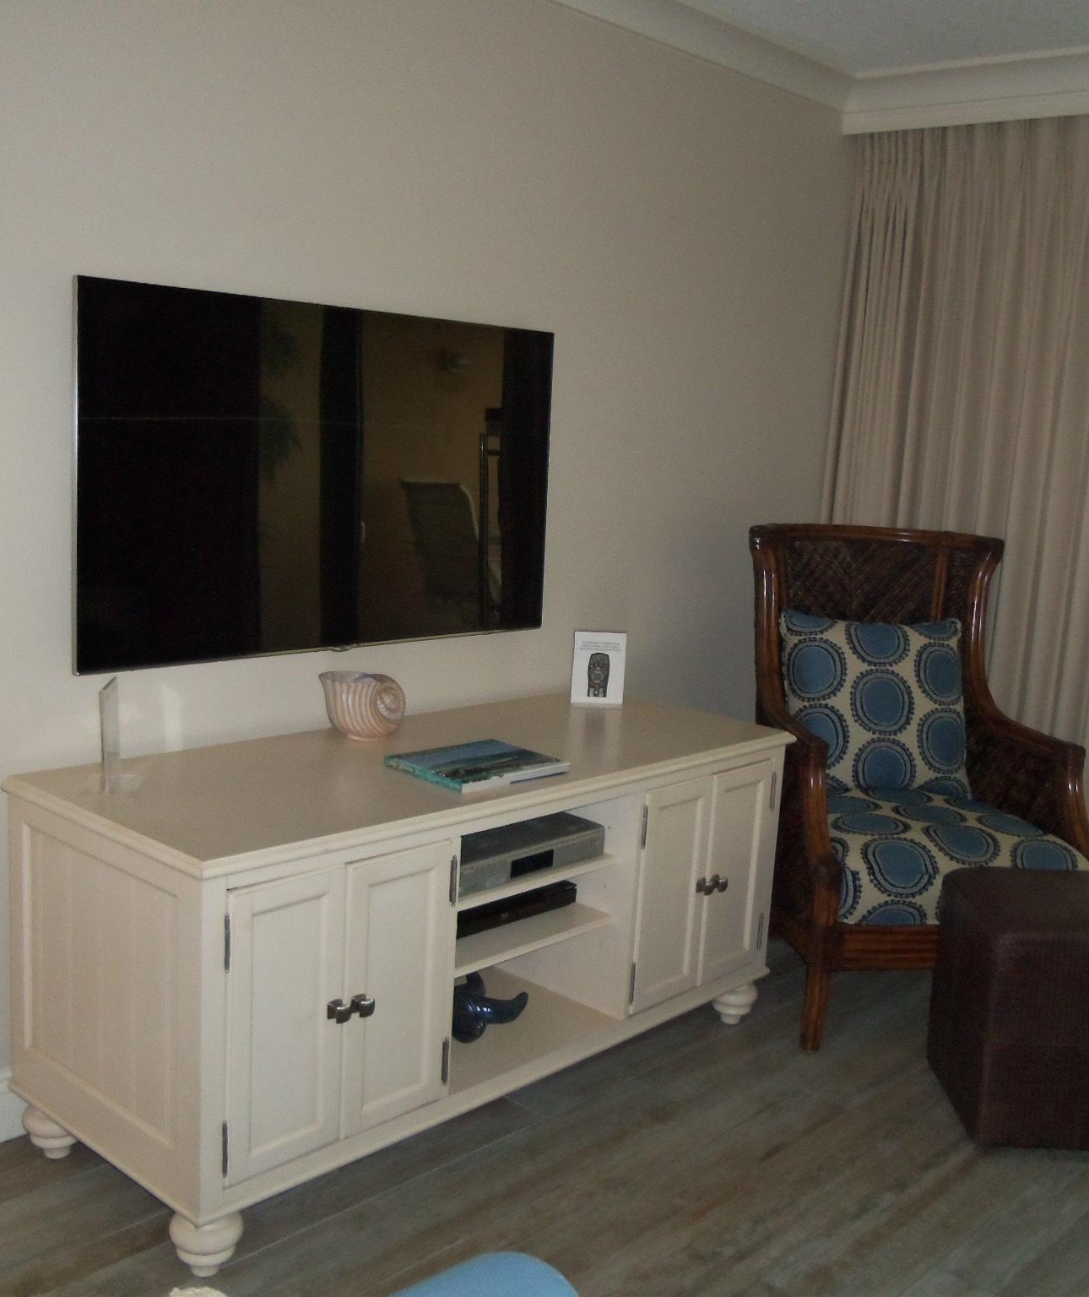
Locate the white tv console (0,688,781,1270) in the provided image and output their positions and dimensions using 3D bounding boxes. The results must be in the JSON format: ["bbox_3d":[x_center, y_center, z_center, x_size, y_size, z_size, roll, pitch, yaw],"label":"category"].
[{"bbox_3d":[-0.210,0.565,2.905,0.615,0.709,1.585,11,12,42],"label":"white tv console"}]

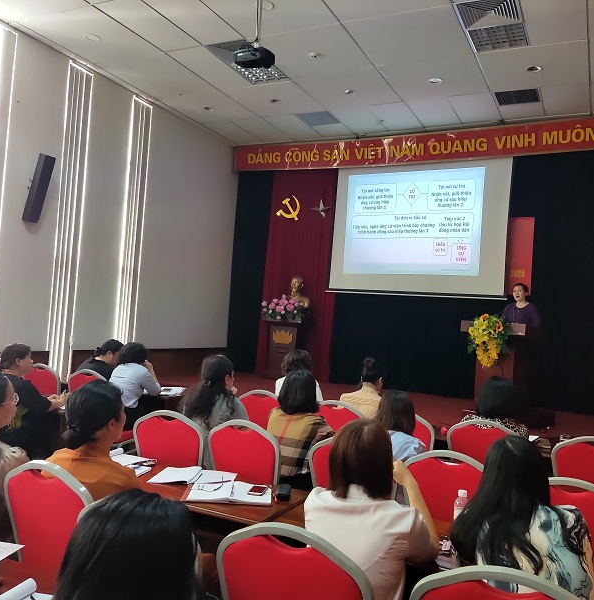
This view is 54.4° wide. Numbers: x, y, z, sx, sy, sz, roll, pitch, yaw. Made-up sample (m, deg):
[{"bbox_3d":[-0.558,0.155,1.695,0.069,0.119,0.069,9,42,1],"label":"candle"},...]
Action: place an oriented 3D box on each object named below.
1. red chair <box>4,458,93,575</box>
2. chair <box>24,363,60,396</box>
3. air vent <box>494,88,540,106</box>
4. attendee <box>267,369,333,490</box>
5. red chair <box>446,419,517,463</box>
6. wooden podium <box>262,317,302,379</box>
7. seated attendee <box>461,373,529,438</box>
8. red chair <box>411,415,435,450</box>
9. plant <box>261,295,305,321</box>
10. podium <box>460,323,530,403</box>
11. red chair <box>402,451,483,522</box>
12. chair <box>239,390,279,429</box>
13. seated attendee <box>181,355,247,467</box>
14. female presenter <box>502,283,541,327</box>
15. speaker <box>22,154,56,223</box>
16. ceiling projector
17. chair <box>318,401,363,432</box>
[{"bbox_3d":[-0.789,1.044,2.242,0.465,0.930,0.570,3,-2,26],"label":"red chair"},{"bbox_3d":[-2.121,1.035,5.219,0.465,0.930,0.570,3,-2,27],"label":"chair"},{"bbox_3d":[2.998,-2.754,7.842,0.560,0.040,0.500,3,-2,27],"label":"air vent"},{"bbox_3d":[0.001,0.970,3.231,0.460,1.170,0.620,3,-2,27],"label":"attendee"},{"bbox_3d":[1.281,1.249,3.950,0.460,0.930,0.570,4,-2,27],"label":"red chair"},{"bbox_3d":[-0.157,0.846,9.948,0.660,1.010,0.480,3,-2,27],"label":"wooden podium"},{"bbox_3d":[1.305,1.087,3.850,0.480,1.160,0.650,3,-2,27],"label":"seated attendee"},{"bbox_3d":[0.805,1.219,4.154,0.460,0.930,0.570,4,-2,27],"label":"red chair"},{"bbox_3d":[-0.230,0.117,9.393,0.690,0.380,0.350,4,-2,27],"label":"plant"},{"bbox_3d":[2.485,0.868,7.326,0.760,1.150,0.520,4,-2,27],"label":"podium"},{"bbox_3d":[0.782,1.188,2.954,0.460,0.930,0.570,4,-2,27],"label":"red chair"},{"bbox_3d":[-0.200,1.157,4.627,0.460,0.930,0.570,4,-2,27],"label":"chair"},{"bbox_3d":[-0.483,0.937,3.424,0.460,1.180,0.620,3,-2,35],"label":"seated attendee"},{"bbox_3d":[2.703,0.633,7.127,0.480,1.670,0.350,3,-2,27],"label":"female presenter"},{"bbox_3d":[-3.132,-1.349,7.025,0.115,0.830,0.145,19,5,25],"label":"speaker"},{"bbox_3d":[-0.394,-2.275,5.420,0.320,0.100,0.250,3,-2,27],"label":"ceiling projector"},{"bbox_3d":[0.335,1.143,4.005,0.440,0.920,0.560,3,-2,27],"label":"chair"}]

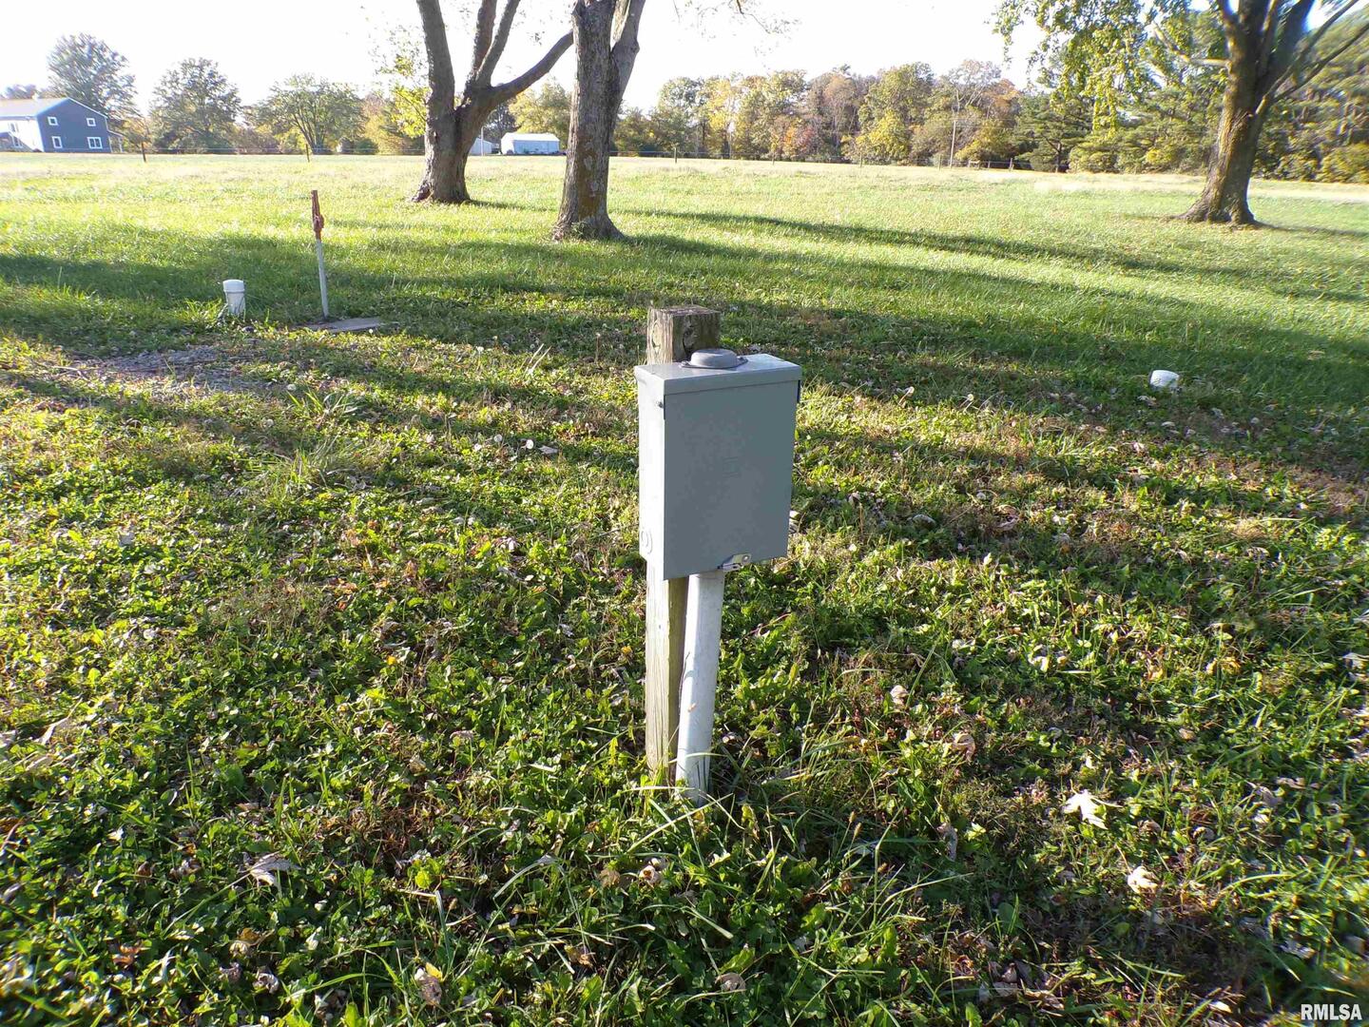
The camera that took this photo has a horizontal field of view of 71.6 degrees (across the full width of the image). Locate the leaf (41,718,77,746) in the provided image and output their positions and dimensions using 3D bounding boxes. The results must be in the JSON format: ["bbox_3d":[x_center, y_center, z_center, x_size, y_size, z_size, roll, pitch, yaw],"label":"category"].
[{"bbox_3d":[-1.235,0.432,1.875,0.060,0.022,0.079,-15,26,-35],"label":"leaf"}]

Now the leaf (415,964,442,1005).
[{"bbox_3d":[-0.355,0.653,1.317,0.037,0.030,0.052,-6,22,-18],"label":"leaf"}]

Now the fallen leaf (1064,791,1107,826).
[{"bbox_3d":[0.714,0.526,1.693,0.072,0.022,0.089,11,23,25],"label":"fallen leaf"}]

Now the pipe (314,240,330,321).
[{"bbox_3d":[-2.433,-1.572,6.378,0.036,0.524,0.036,-6,22,-20],"label":"pipe"}]

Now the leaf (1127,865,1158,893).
[{"bbox_3d":[0.737,0.588,1.529,0.045,0.025,0.040,13,24,29],"label":"leaf"}]

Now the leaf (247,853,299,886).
[{"bbox_3d":[-0.661,0.572,1.526,0.076,0.025,0.047,-10,24,-26],"label":"leaf"}]

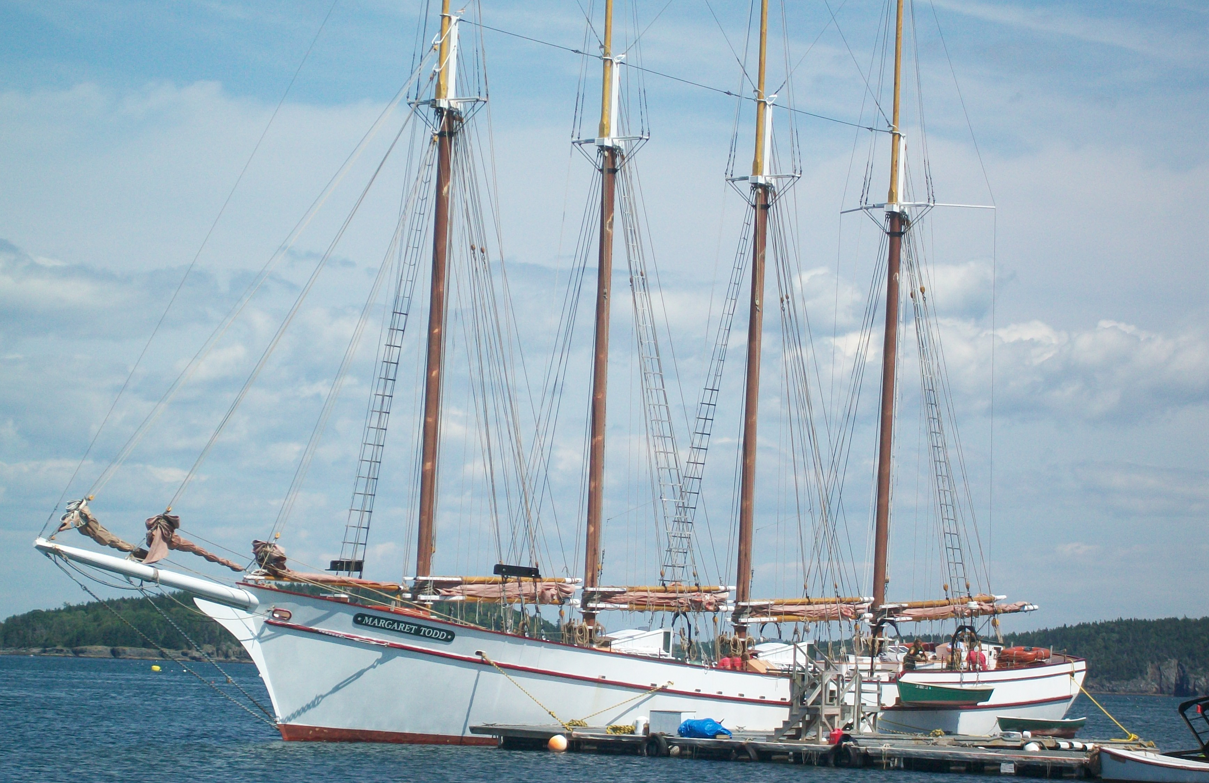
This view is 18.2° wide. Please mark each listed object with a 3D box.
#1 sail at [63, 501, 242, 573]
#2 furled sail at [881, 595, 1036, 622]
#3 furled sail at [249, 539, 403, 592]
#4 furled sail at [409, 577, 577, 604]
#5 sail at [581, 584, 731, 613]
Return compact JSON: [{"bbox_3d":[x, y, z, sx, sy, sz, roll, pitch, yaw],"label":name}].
[{"bbox_3d":[-10.380,3.346,86.970,0.850,1.300,6.300,-1,-5,36],"label":"sail"},{"bbox_3d":[10.943,6.714,116.157,0.650,1.000,9.400,-1,-5,36],"label":"furled sail"},{"bbox_3d":[-6.735,4.245,91.952,0.750,1.000,5.850,-1,-5,36],"label":"furled sail"},{"bbox_3d":[-2.778,5.087,97.364,0.600,0.800,7.150,-1,-5,36],"label":"furled sail"},{"bbox_3d":[1.528,5.696,103.258,0.600,0.860,7.200,-1,-5,36],"label":"sail"}]

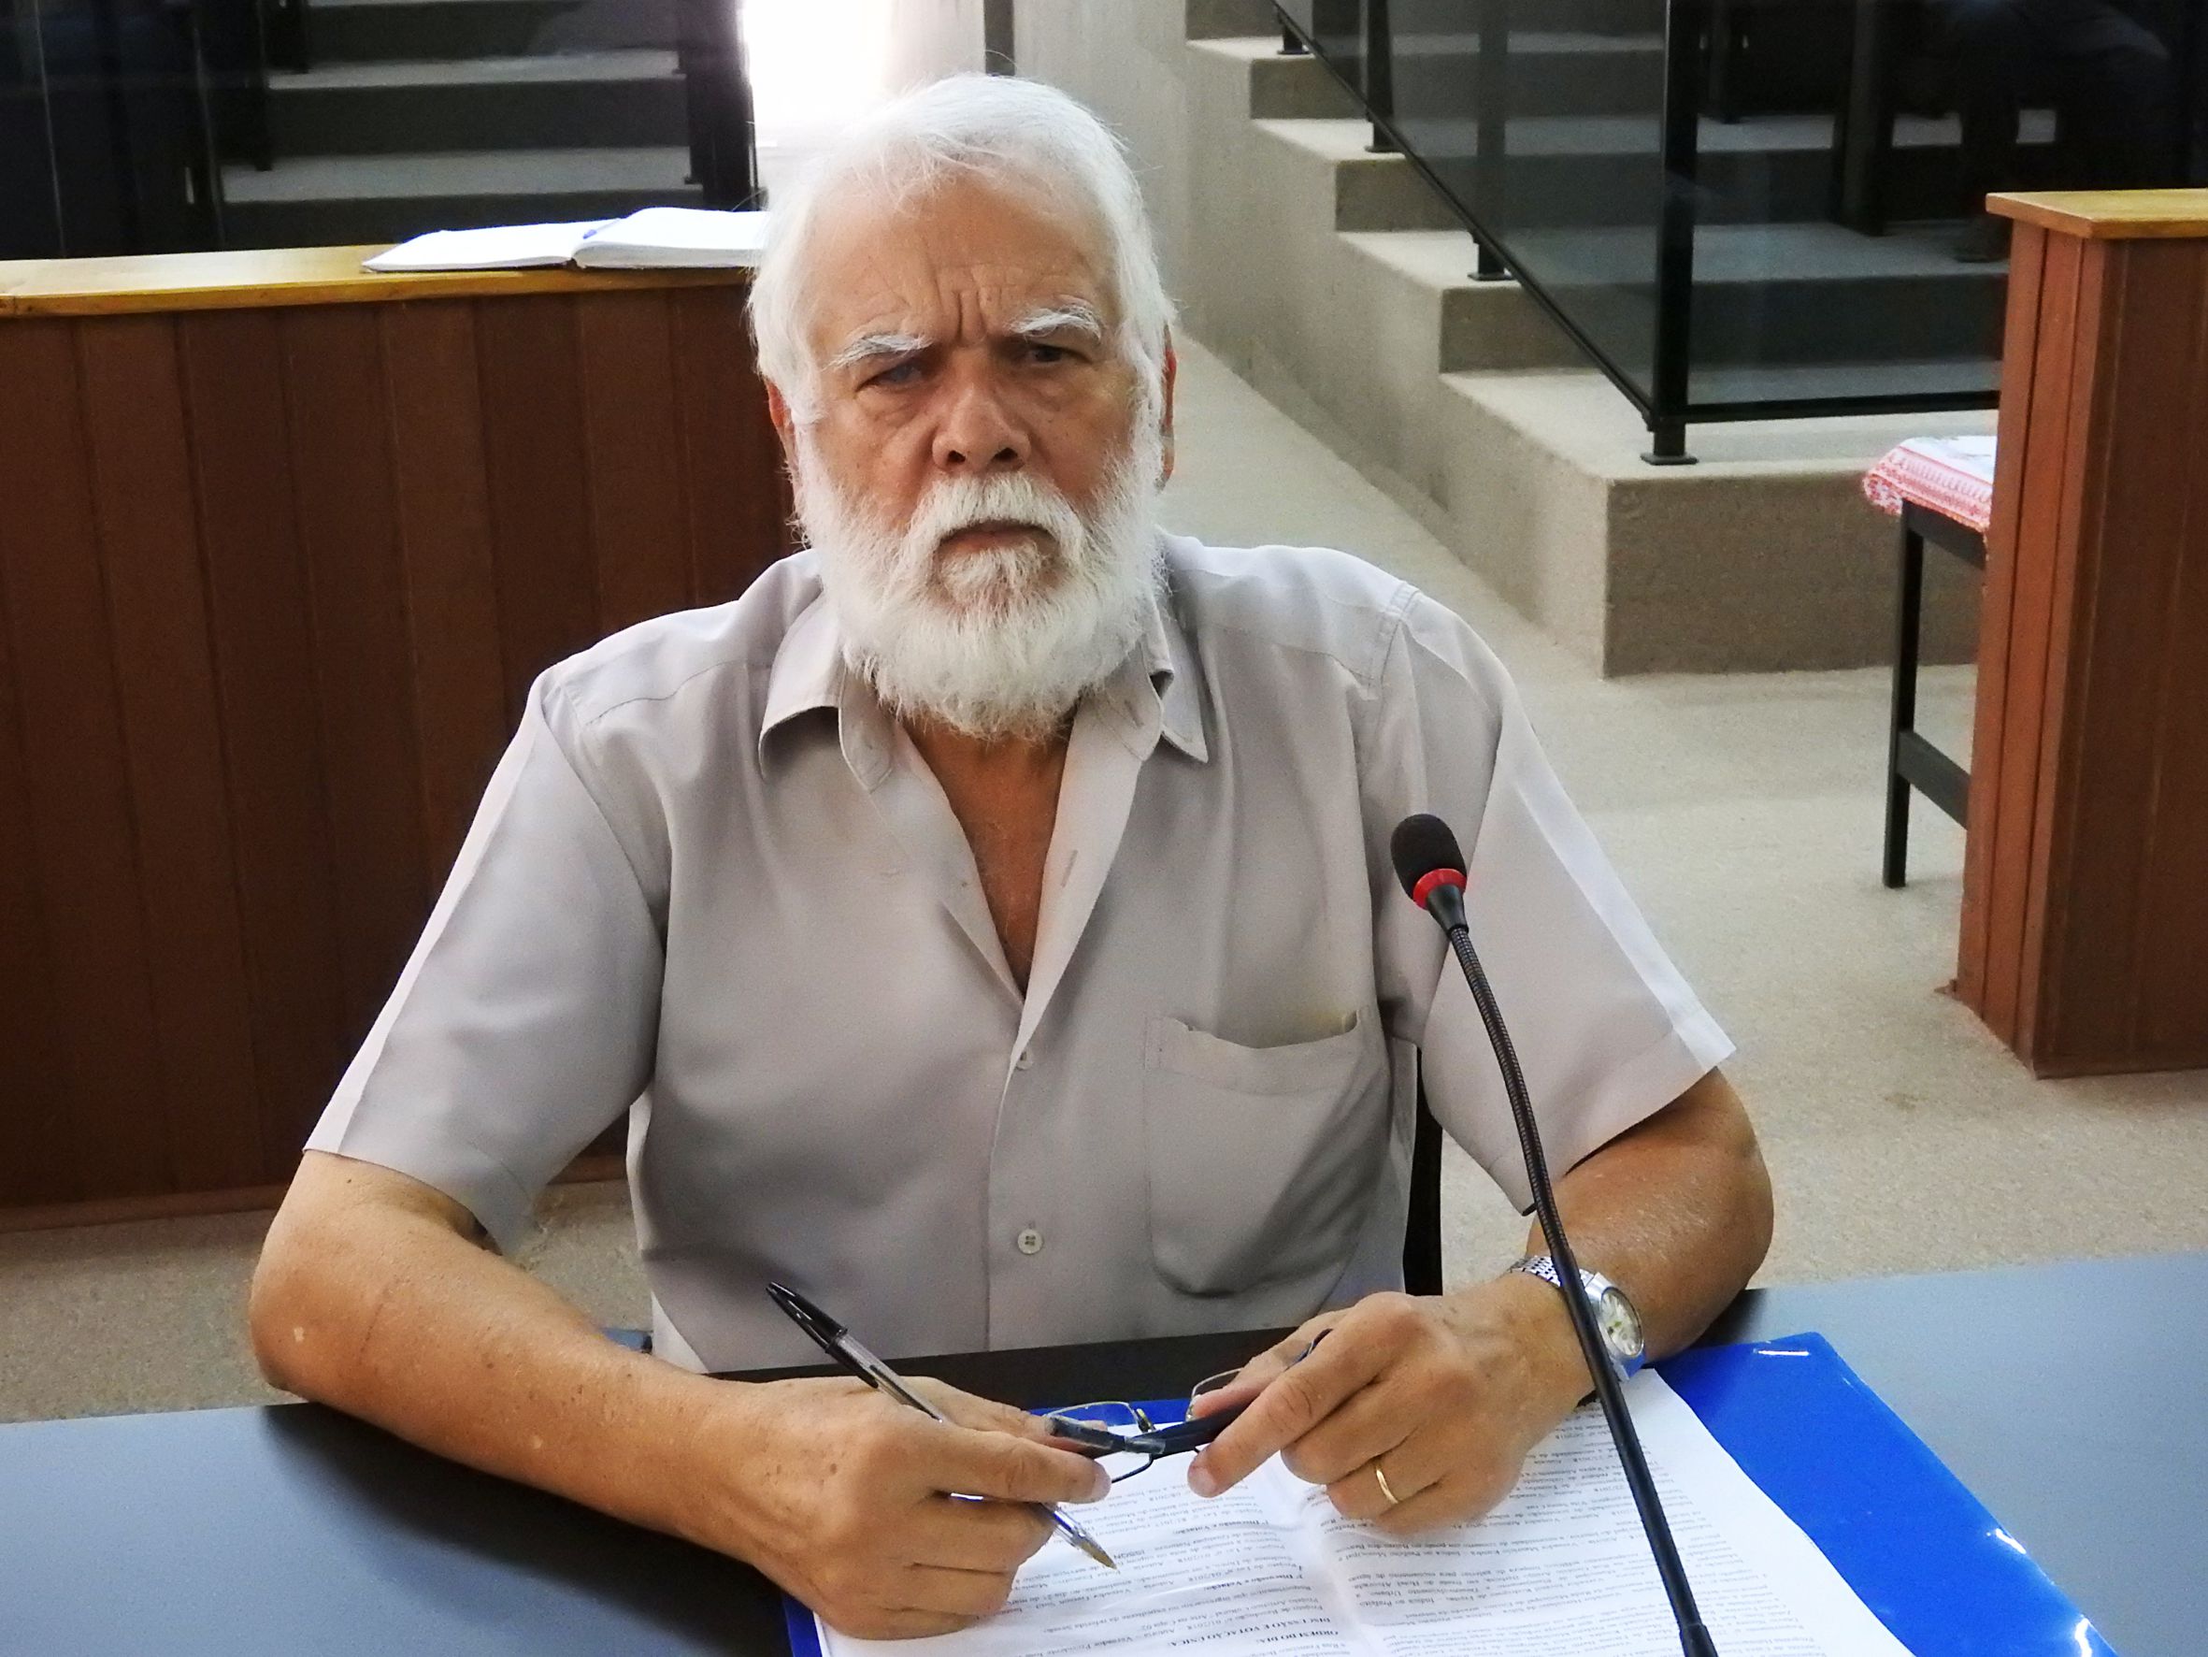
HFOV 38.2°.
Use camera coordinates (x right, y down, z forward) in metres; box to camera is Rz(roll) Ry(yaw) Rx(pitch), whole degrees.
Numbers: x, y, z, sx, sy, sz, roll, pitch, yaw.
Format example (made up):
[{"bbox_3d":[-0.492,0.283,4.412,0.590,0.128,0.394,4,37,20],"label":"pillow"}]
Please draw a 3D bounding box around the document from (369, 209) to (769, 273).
[{"bbox_3d":[-0.518,-0.608,3.268,0.410,0.030,0.280,-1,18,0],"label":"document"}]

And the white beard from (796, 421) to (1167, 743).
[{"bbox_3d":[-0.054,-0.102,1.387,0.160,0.138,0.115,-4,11,-4],"label":"white beard"}]

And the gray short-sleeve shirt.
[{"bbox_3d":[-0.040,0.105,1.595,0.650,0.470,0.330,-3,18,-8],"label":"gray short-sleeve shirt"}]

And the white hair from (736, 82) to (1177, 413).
[{"bbox_3d":[-0.065,-0.250,1.460,0.188,0.180,0.195,-4,11,-4],"label":"white hair"}]

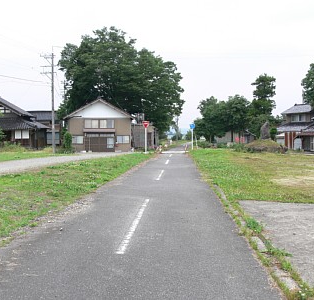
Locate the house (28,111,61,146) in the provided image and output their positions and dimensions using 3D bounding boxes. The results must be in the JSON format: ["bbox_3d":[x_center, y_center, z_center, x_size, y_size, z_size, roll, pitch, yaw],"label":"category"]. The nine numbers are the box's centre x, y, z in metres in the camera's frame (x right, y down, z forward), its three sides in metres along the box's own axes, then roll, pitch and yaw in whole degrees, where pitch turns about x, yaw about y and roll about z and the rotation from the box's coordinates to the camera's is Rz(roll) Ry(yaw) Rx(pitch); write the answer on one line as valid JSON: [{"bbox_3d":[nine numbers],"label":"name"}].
[{"bbox_3d":[-17.631,-2.964,62.543,6.500,5.800,5.800,0,2,-5],"label":"house"}]

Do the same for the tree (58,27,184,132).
[{"bbox_3d":[-6.474,-11.162,71.728,22.000,21.700,18.500,0,2,0],"label":"tree"}]

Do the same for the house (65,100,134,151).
[{"bbox_3d":[-7.551,-3.245,54.333,8.600,6.800,9.000,0,2,-4],"label":"house"}]

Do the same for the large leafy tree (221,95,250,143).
[{"bbox_3d":[11.170,-4.041,57.913,4.200,7.800,4.200,0,2,0],"label":"large leafy tree"}]

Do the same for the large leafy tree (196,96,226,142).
[{"bbox_3d":[7.590,-3.941,57.915,4.400,7.600,4.300,0,2,0],"label":"large leafy tree"}]

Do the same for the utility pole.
[{"bbox_3d":[-12.072,-5.198,45.077,1.600,11.200,0.500,0,2,0],"label":"utility pole"}]

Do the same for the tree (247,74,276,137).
[{"bbox_3d":[16.244,-6.073,62.860,4.400,11.600,4.200,0,2,0],"label":"tree"}]

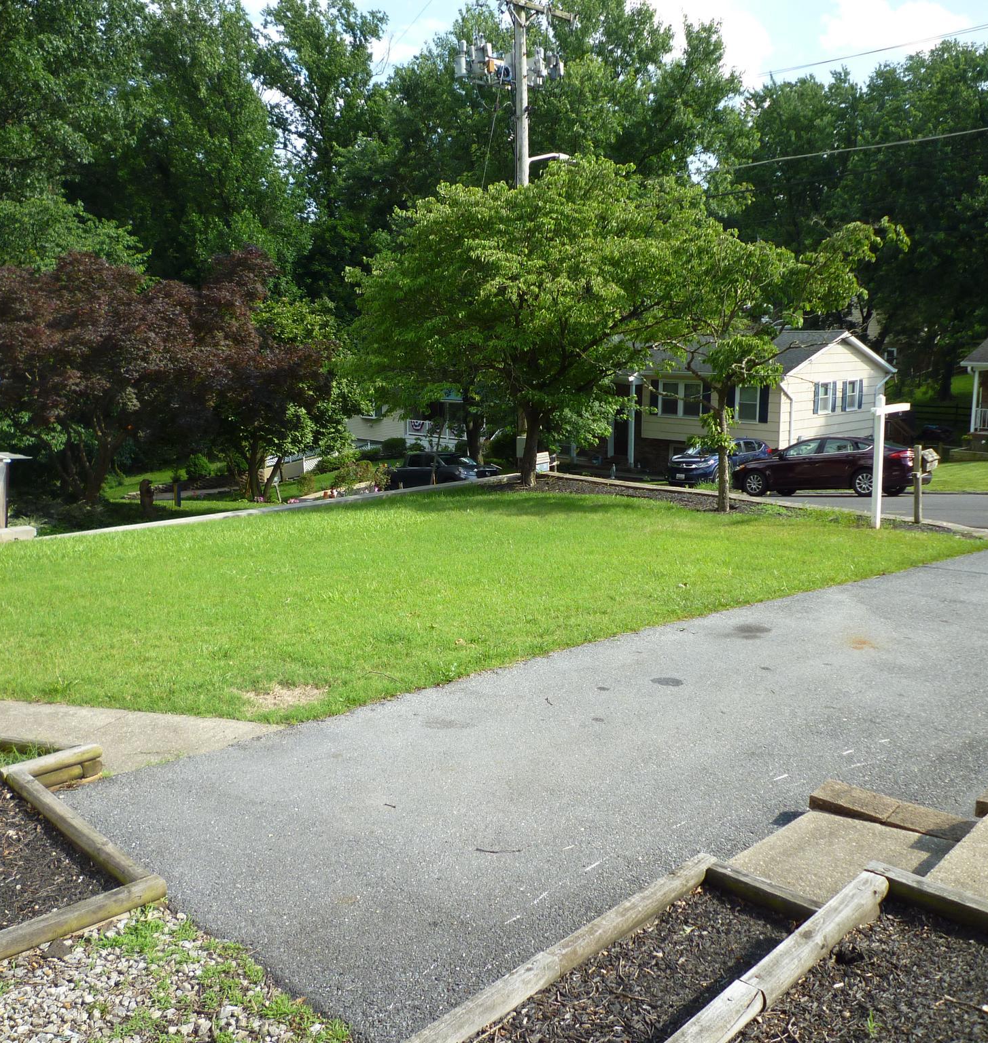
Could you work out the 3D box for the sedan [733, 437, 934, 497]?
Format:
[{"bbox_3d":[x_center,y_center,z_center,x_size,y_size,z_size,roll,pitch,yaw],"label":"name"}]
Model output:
[{"bbox_3d":[8.400,-1.380,25.350,4.870,1.475,1.860,8,13,42],"label":"sedan"}]

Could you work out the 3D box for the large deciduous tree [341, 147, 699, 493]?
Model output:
[{"bbox_3d":[0.634,-3.815,19.539,6.822,6.263,6.400,0,9,0],"label":"large deciduous tree"}]

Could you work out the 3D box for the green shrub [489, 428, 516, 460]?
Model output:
[{"bbox_3d":[0.366,-3.410,45.055,1.267,1.513,1.200,0,9,0],"label":"green shrub"}]

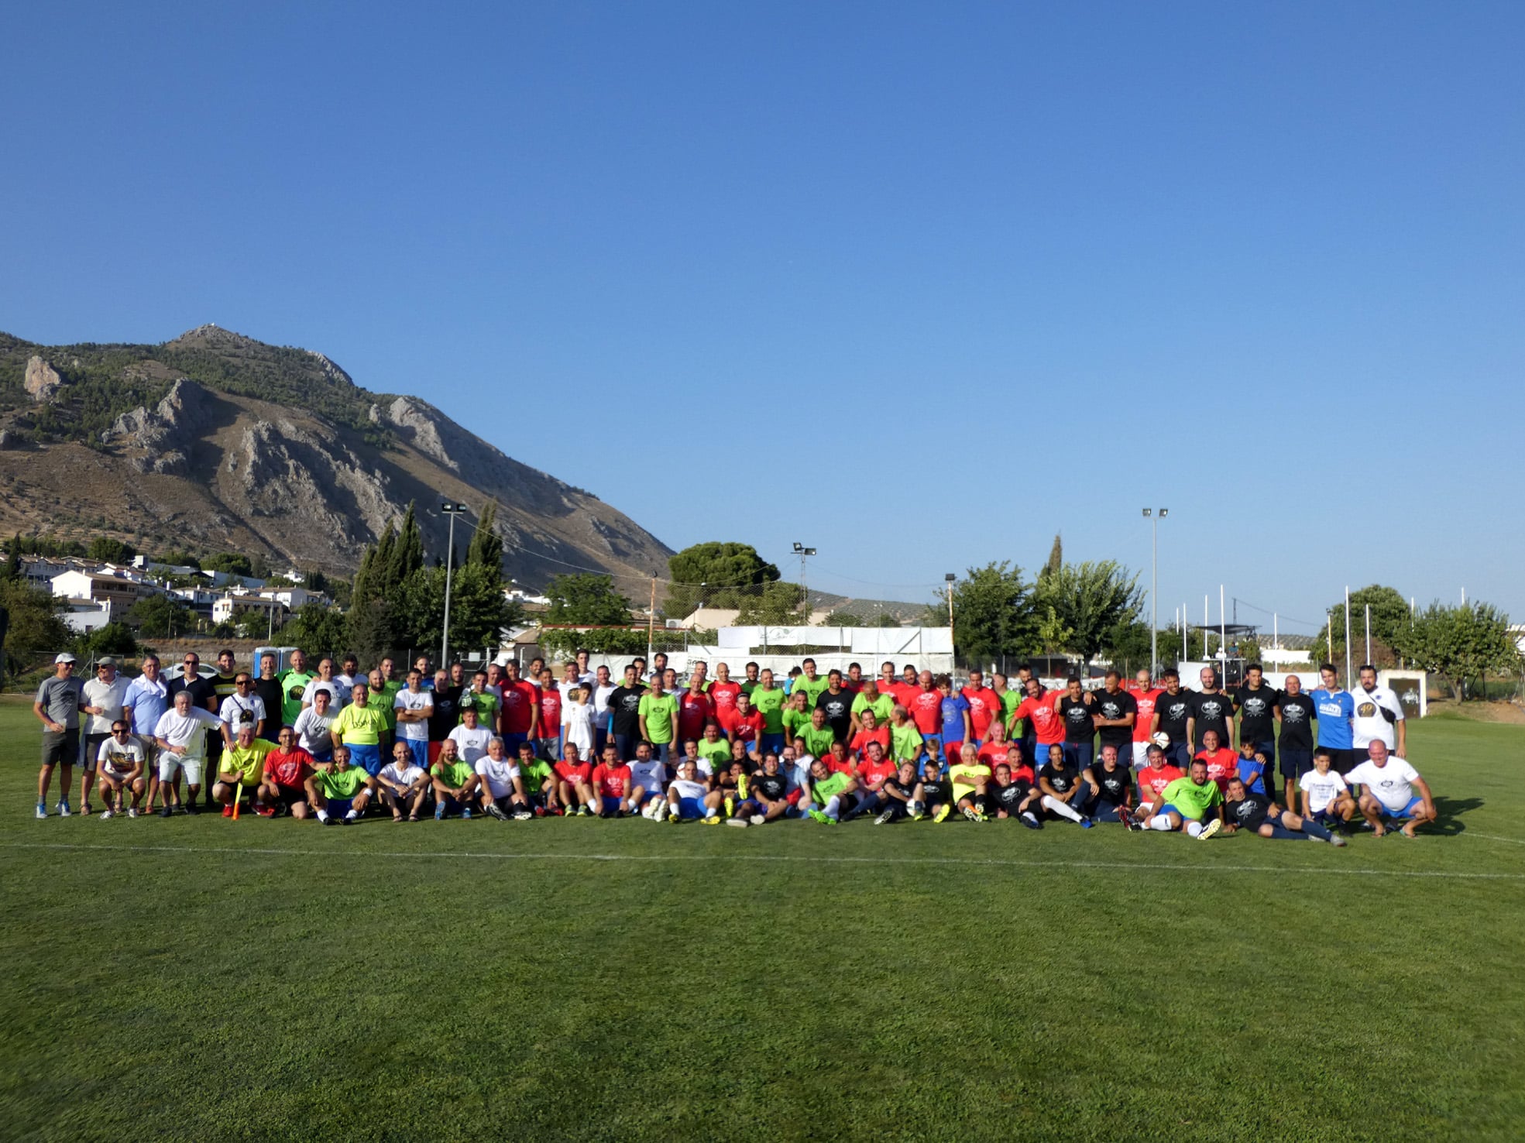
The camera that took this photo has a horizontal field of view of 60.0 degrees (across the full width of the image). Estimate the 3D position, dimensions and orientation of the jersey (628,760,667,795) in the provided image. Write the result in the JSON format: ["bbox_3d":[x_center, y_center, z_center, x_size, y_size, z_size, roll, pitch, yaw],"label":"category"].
[{"bbox_3d":[-1.292,2.291,14.700,0.450,0.420,0.330,1,-5,-3],"label":"jersey"}]

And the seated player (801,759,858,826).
[{"bbox_3d":[0.748,2.395,14.555,0.620,0.679,0.780,0,-5,2],"label":"seated player"}]

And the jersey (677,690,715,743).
[{"bbox_3d":[-0.853,1.850,16.900,0.490,0.670,0.300,0,-5,7],"label":"jersey"}]

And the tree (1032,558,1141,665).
[{"bbox_3d":[17.757,3.438,72.000,6.000,8.100,6.000,1,-4,0],"label":"tree"}]

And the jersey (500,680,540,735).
[{"bbox_3d":[-2.918,1.640,15.900,0.500,0.660,0.310,0,-4,9],"label":"jersey"}]

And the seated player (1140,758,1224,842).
[{"bbox_3d":[4.330,2.325,13.661,0.840,0.743,0.830,0,-5,5],"label":"seated player"}]

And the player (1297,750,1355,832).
[{"bbox_3d":[6.227,2.417,14.600,0.640,0.930,0.600,0,-4,12],"label":"player"}]

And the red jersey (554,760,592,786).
[{"bbox_3d":[-2.229,2.451,15.500,0.450,0.480,0.320,2,-4,-8],"label":"red jersey"}]

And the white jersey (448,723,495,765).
[{"bbox_3d":[-3.417,2.081,15.500,0.530,0.580,0.340,2,-4,-10],"label":"white jersey"}]

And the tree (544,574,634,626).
[{"bbox_3d":[-11.559,4.376,87.905,6.200,8.400,6.200,1,-5,0],"label":"tree"}]

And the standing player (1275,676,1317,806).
[{"bbox_3d":[6.537,2.095,16.200,0.530,1.670,0.350,-1,-5,22],"label":"standing player"}]

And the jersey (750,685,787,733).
[{"bbox_3d":[0.076,1.766,16.900,0.480,0.630,0.280,1,-4,0],"label":"jersey"}]

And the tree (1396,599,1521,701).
[{"bbox_3d":[36.830,4.257,70.000,6.900,5.500,6.500,-2,-5,27],"label":"tree"}]

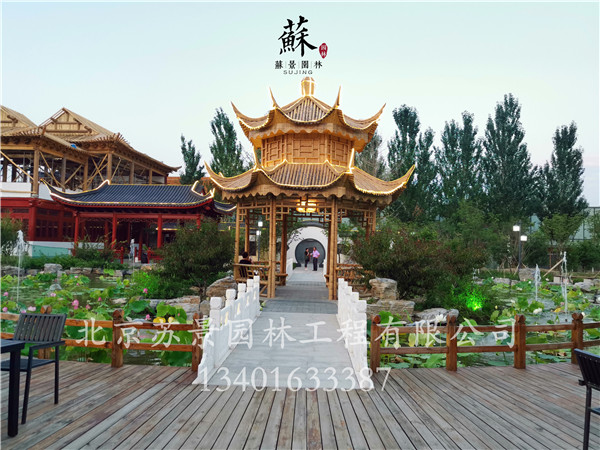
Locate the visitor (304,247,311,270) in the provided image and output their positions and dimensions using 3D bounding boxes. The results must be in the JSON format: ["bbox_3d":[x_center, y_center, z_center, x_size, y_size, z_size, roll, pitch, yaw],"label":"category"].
[{"bbox_3d":[0.515,2.343,32.124,0.330,1.580,0.470,0,-3,30],"label":"visitor"}]

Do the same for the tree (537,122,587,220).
[{"bbox_3d":[28.086,-3.335,50.265,5.300,15.540,5.000,1,-3,0],"label":"tree"}]

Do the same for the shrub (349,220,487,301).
[{"bbox_3d":[3.841,1.113,15.168,4.200,2.460,3.200,1,-3,2],"label":"shrub"}]

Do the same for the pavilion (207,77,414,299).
[{"bbox_3d":[0.258,-1.450,16.322,6.730,7.510,6.730,1,-3,3],"label":"pavilion"}]

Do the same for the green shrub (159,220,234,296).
[{"bbox_3d":[-3.321,1.064,15.162,2.450,2.490,2.300,1,-3,2],"label":"green shrub"}]

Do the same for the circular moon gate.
[{"bbox_3d":[0.833,2.198,36.437,2.370,2.260,0.400,1,-3,2],"label":"circular moon gate"}]

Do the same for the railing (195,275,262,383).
[{"bbox_3d":[-1.057,1.495,8.078,0.200,0.890,5.482,1,-3,1],"label":"railing"}]

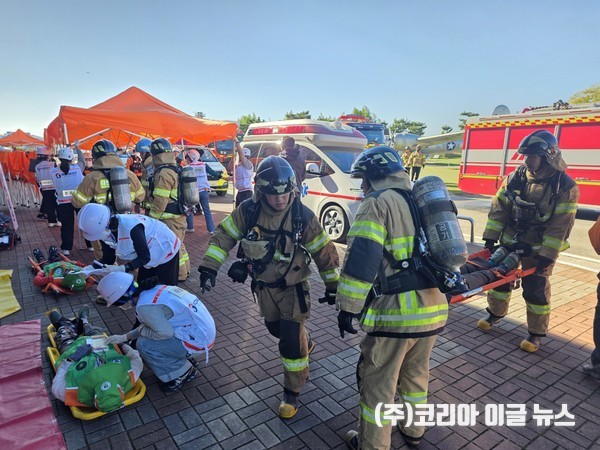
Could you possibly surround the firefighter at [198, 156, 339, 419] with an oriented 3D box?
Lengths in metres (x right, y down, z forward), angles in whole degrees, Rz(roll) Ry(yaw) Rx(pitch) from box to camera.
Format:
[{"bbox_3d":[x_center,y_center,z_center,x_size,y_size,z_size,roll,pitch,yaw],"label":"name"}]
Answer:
[{"bbox_3d":[-0.184,0.343,2.694,0.880,1.630,0.620,3,11,10],"label":"firefighter"}]

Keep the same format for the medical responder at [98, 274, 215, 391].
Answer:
[{"bbox_3d":[-1.012,0.710,2.945,0.860,0.780,0.560,-1,11,-12],"label":"medical responder"}]

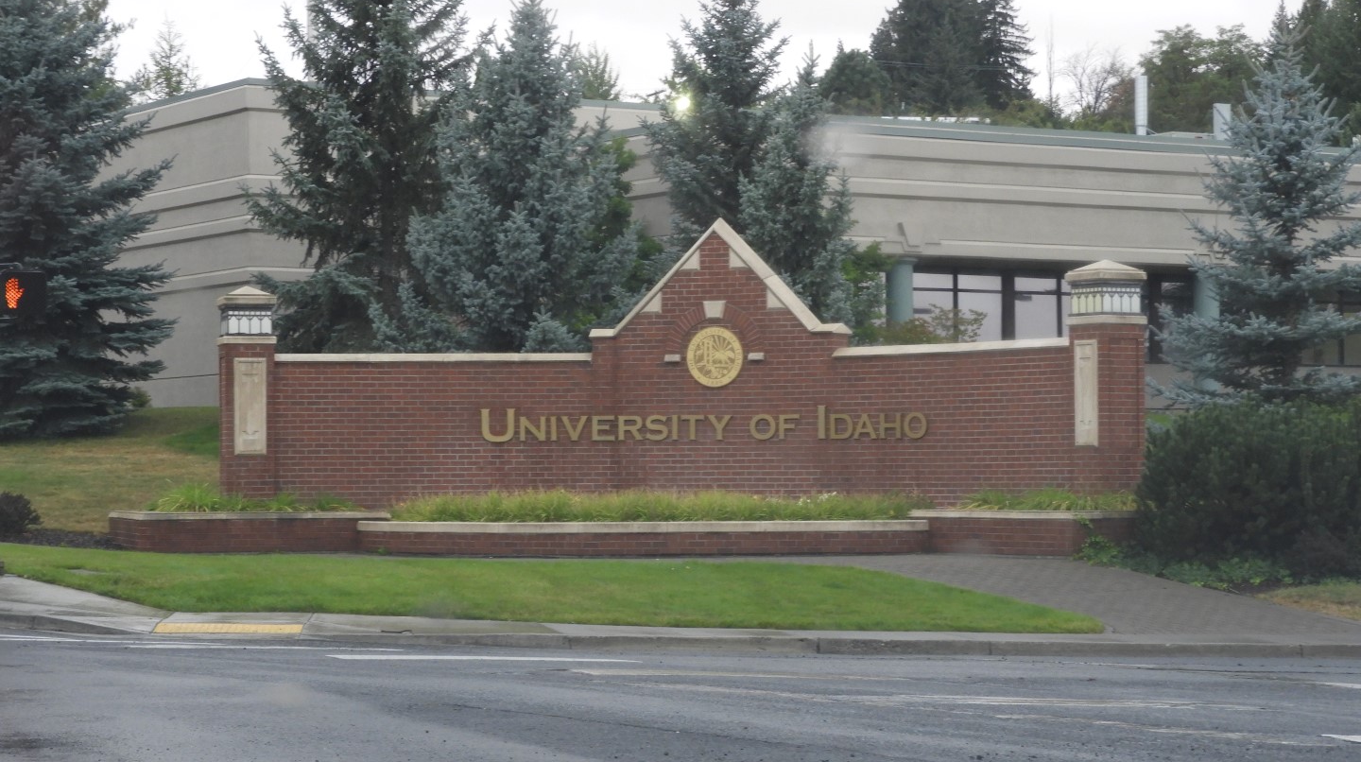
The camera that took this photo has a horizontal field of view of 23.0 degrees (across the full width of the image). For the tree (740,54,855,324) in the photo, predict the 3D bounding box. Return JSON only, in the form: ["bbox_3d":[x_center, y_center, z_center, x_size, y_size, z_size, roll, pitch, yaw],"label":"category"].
[{"bbox_3d":[1.772,-1.697,47.000,2.300,5.920,2.300,0,-1,0],"label":"tree"}]

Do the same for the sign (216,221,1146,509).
[{"bbox_3d":[0.000,-0.200,40.800,11.800,3.600,2.600,-1,-2,20],"label":"sign"}]

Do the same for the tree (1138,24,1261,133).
[{"bbox_3d":[25.644,-13.911,165.000,6.600,7.400,6.600,0,-1,0],"label":"tree"}]

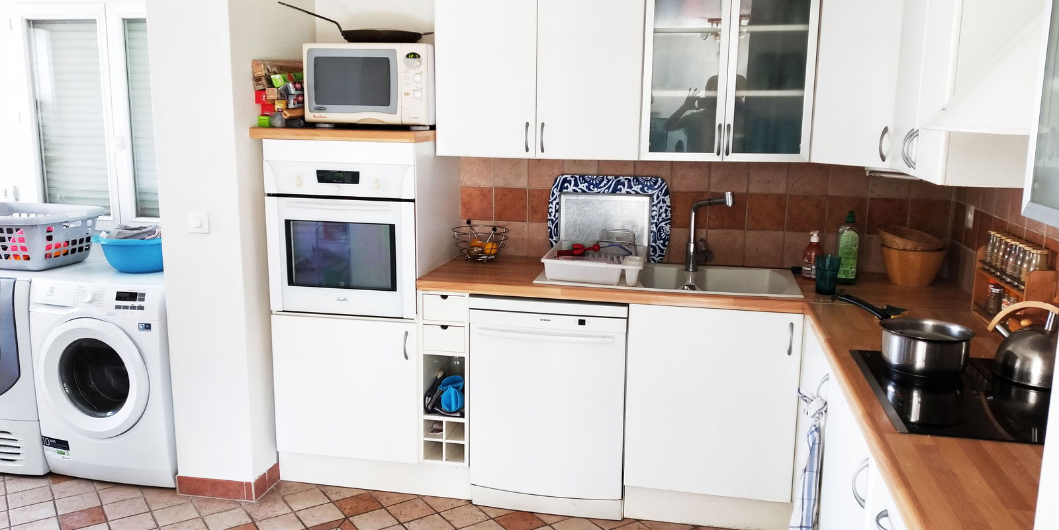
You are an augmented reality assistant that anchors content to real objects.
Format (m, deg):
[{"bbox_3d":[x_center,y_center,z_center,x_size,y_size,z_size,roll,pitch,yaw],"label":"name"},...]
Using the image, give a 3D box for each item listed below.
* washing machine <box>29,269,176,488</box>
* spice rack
[{"bbox_3d":[-1.724,0.443,3.247,0.645,0.880,0.600,3,11,14],"label":"washing machine"},{"bbox_3d":[1.437,0.081,2.109,0.085,0.205,0.390,3,11,14],"label":"spice rack"}]

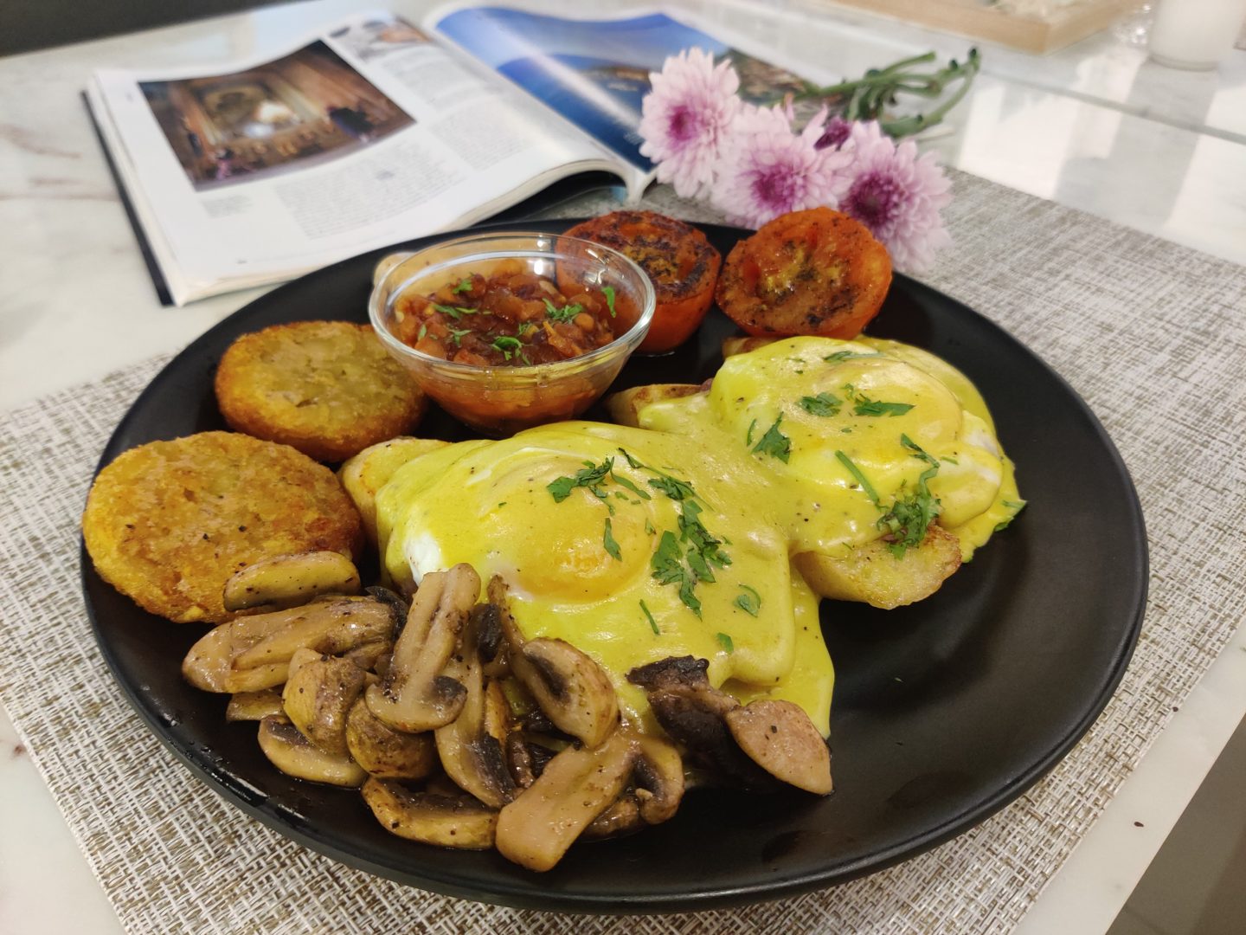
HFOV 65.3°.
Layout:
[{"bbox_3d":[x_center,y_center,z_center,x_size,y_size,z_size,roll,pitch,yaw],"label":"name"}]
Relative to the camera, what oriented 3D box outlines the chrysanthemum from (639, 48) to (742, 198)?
[{"bbox_3d":[0.029,-0.150,0.422,0.040,0.065,0.063,-18,42,-38],"label":"chrysanthemum"}]

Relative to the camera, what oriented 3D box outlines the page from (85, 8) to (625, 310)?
[{"bbox_3d":[-0.143,-0.177,0.483,0.198,0.027,0.280,-18,42,-22],"label":"page"}]

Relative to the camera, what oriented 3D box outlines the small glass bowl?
[{"bbox_3d":[-0.032,-0.033,0.287,0.081,0.040,0.081,1,39,-1],"label":"small glass bowl"}]

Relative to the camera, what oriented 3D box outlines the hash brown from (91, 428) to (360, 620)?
[{"bbox_3d":[-0.094,0.013,0.234,0.063,0.016,0.063,16,33,-12],"label":"hash brown"}]

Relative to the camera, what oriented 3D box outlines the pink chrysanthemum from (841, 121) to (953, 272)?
[{"bbox_3d":[0.107,-0.105,0.382,0.059,0.061,0.038,25,36,27],"label":"pink chrysanthemum"}]

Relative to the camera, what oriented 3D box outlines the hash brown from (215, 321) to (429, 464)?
[{"bbox_3d":[-0.088,-0.025,0.288,0.060,0.018,0.060,11,36,-8],"label":"hash brown"}]

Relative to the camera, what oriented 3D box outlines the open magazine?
[{"bbox_3d":[-0.063,-0.202,0.519,0.397,0.030,0.282,-18,42,-22],"label":"open magazine"}]

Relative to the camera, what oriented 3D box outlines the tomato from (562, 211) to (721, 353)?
[{"bbox_3d":[0.004,-0.056,0.325,0.052,0.035,0.052,2,43,-2],"label":"tomato"}]

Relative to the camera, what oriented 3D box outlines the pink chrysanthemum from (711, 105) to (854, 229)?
[{"bbox_3d":[0.066,-0.123,0.404,0.061,0.061,0.038,16,31,17],"label":"pink chrysanthemum"}]

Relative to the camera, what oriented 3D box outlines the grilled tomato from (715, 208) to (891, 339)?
[{"bbox_3d":[0.062,-0.057,0.327,0.055,0.028,0.055,-11,55,8],"label":"grilled tomato"}]

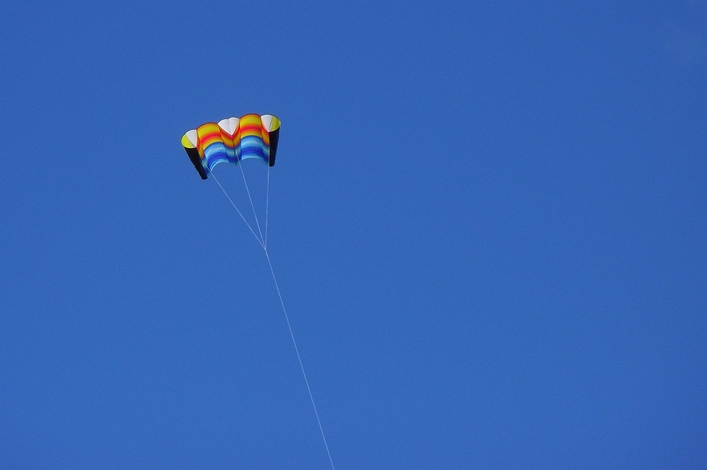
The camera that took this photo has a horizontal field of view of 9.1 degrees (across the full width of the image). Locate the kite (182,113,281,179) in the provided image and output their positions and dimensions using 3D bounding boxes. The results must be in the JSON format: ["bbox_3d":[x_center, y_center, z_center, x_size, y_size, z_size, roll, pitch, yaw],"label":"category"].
[{"bbox_3d":[-1.563,-1.165,58.000,1.322,0.314,0.851,-12,-32,0],"label":"kite"}]

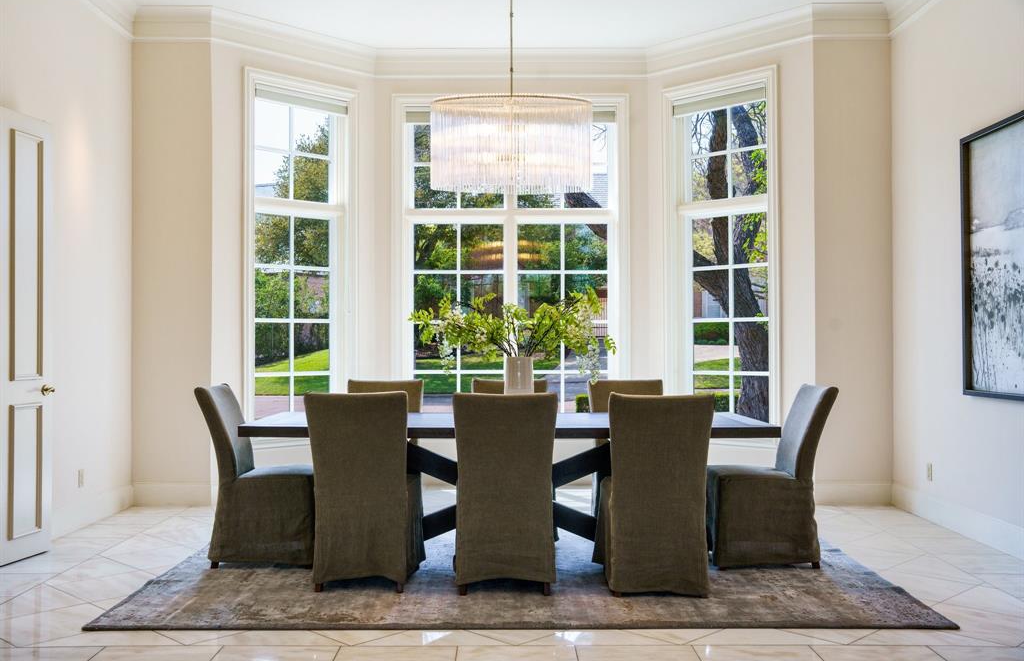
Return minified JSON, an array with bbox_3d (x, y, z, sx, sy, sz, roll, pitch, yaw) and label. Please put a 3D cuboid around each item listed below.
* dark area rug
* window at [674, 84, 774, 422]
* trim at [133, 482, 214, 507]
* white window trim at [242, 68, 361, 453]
[{"bbox_3d":[0.040,1.256,5.494,3.650,0.015,2.740,0,-1,0],"label":"dark area rug"},{"bbox_3d":[1.674,-0.529,7.828,0.120,2.710,0.870,1,-1,-45],"label":"window"},{"bbox_3d":[-2.469,1.190,7.206,0.583,0.180,0.025,0,-1,0],"label":"trim"},{"bbox_3d":[-1.643,-0.531,7.795,1.039,2.858,0.100,1,-1,-45],"label":"white window trim"}]

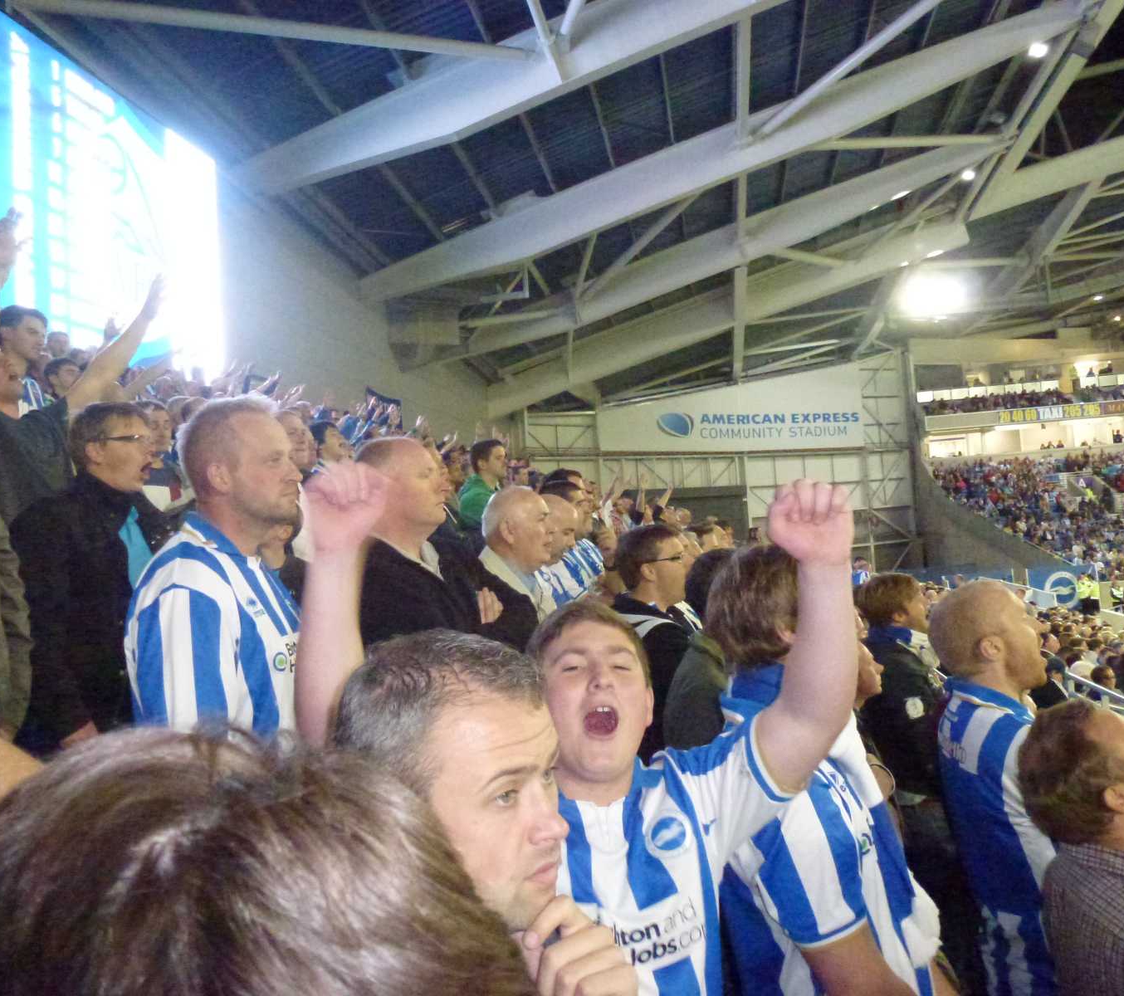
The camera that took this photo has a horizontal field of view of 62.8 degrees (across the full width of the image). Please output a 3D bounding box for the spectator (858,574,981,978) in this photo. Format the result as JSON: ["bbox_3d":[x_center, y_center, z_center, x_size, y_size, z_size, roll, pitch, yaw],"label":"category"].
[{"bbox_3d":[1.250,1.120,3.200,0.360,1.730,0.500,-4,-3,3],"label":"spectator"}]

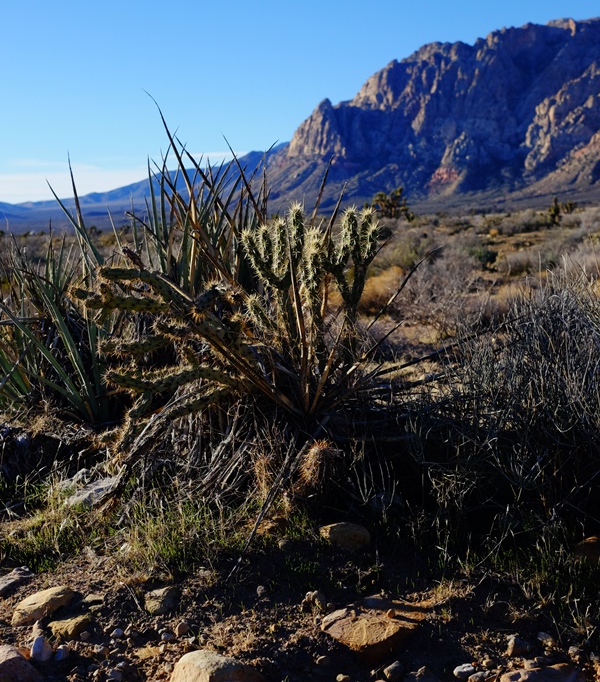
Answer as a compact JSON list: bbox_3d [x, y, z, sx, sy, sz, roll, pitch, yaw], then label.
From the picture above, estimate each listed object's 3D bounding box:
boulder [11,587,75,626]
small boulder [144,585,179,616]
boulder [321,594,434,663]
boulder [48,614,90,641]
[{"bbox_3d":[-0.751,0.777,3.000,0.180,0.090,0.130,0,7,0],"label":"boulder"},{"bbox_3d":[-0.408,0.765,3.020,0.100,0.065,0.090,0,7,0],"label":"small boulder"},{"bbox_3d":[0.219,0.814,2.900,0.310,0.120,0.240,0,7,0],"label":"boulder"},{"bbox_3d":[-0.657,0.816,2.920,0.120,0.060,0.090,0,7,0],"label":"boulder"}]

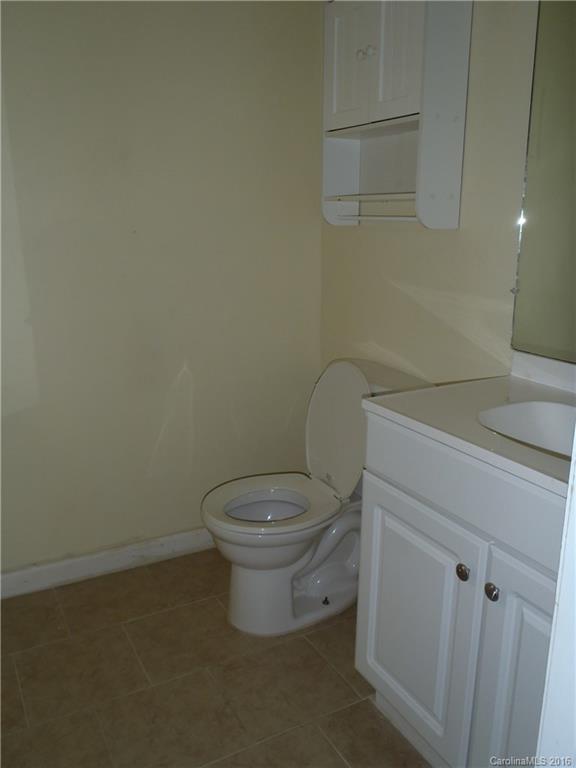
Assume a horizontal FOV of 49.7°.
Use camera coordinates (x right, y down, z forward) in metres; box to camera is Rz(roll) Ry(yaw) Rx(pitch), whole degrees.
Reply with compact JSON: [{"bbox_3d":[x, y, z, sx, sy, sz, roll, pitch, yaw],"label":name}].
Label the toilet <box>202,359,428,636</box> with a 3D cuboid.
[{"bbox_3d":[0.058,0.345,1.893,0.675,0.780,0.460,-7,15,-27],"label":"toilet"}]

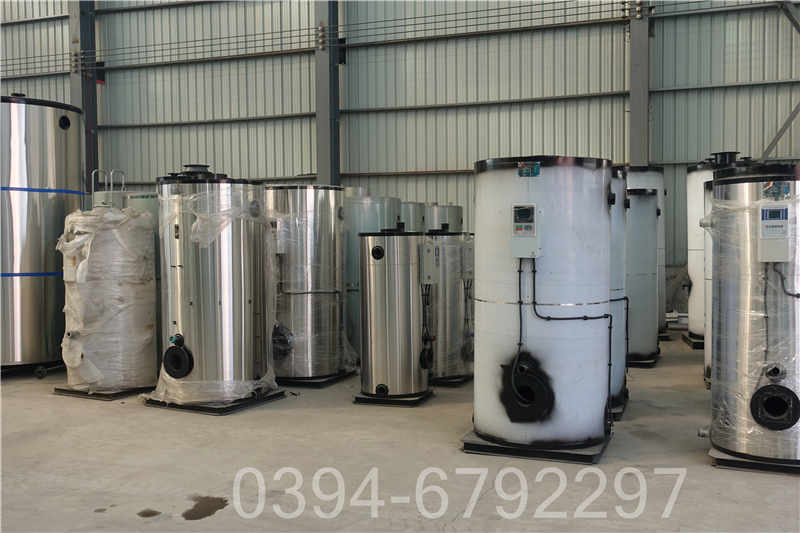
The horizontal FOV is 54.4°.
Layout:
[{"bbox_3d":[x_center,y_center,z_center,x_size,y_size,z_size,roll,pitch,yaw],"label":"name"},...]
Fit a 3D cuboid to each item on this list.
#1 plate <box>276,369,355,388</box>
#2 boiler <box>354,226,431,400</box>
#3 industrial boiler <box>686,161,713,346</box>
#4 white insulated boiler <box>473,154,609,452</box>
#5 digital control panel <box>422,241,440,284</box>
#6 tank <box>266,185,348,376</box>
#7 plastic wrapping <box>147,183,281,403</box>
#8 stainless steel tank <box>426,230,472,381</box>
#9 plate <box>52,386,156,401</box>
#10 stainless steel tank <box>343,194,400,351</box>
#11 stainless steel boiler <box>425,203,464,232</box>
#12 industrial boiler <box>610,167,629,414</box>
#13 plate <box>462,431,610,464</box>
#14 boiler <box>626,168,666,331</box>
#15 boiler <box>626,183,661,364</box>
[{"bbox_3d":[-1.059,1.211,8.663,0.900,0.068,0.900,0,2,24],"label":"plate"},{"bbox_3d":[-0.059,0.450,7.631,0.640,1.601,0.640,-1,2,0],"label":"boiler"},{"bbox_3d":[4.567,-0.192,10.791,1.087,2.464,1.087,0,3,20],"label":"industrial boiler"},{"bbox_3d":[1.084,0.253,5.973,1.028,2.091,1.028,0,3,21],"label":"white insulated boiler"},{"bbox_3d":[0.300,-0.037,7.465,0.107,0.389,0.223,0,3,20],"label":"digital control panel"},{"bbox_3d":[-1.085,0.167,8.586,0.900,2.060,0.980,1,2,25],"label":"tank"},{"bbox_3d":[-1.787,0.132,7.453,1.040,2.230,1.090,-1,2,0],"label":"plastic wrapping"},{"bbox_3d":[0.481,0.399,8.437,0.740,1.560,0.660,0,2,22],"label":"stainless steel tank"},{"bbox_3d":[-3.004,1.275,8.189,0.834,0.063,0.834,1,3,26],"label":"plate"},{"bbox_3d":[-0.427,0.139,9.794,0.870,1.990,0.920,-1,2,0],"label":"stainless steel tank"},{"bbox_3d":[0.621,-0.002,13.108,0.892,2.008,0.892,0,3,20],"label":"stainless steel boiler"},{"bbox_3d":[1.583,0.174,7.338,1.019,2.124,1.019,0,3,21],"label":"industrial boiler"},{"bbox_3d":[1.081,1.315,6.008,0.951,0.083,0.951,0,3,21],"label":"plate"},{"bbox_3d":[3.448,-0.220,11.752,1.050,2.485,1.080,0,2,22],"label":"boiler"},{"bbox_3d":[2.659,0.094,9.646,0.970,2.066,0.970,0,3,20],"label":"boiler"}]

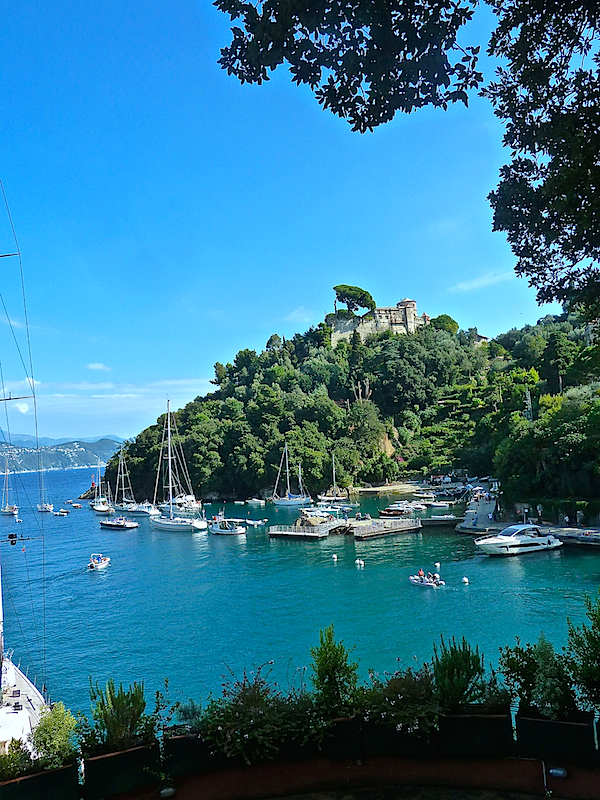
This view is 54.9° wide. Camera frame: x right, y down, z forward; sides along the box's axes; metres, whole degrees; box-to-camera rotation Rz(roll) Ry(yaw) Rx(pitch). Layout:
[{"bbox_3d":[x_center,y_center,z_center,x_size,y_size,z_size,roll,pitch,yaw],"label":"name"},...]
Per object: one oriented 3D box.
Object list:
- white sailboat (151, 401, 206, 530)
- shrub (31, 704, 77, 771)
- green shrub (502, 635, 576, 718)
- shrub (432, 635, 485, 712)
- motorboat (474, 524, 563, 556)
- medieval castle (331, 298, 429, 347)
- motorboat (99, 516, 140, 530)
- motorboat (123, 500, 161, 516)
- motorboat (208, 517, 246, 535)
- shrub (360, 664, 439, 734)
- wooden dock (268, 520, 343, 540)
[{"bbox_3d":[-30.500,15.700,139.360,18.800,30.300,5.100,-8,-7,39],"label":"white sailboat"},{"bbox_3d":[-2.520,3.429,5.906,0.469,0.619,0.450,-1,-6,-24],"label":"shrub"},{"bbox_3d":[2.670,3.082,6.441,0.844,0.872,0.562,-5,-6,20],"label":"green shrub"},{"bbox_3d":[1.826,3.151,6.656,0.581,0.844,0.516,-5,-5,13],"label":"shrub"},{"bbox_3d":[32.494,20.474,85.769,13.300,3.800,4.000,-1,-6,-22],"label":"motorboat"},{"bbox_3d":[42.640,-41.050,308.000,46.000,24.000,24.000,-2,-5,-13],"label":"medieval castle"},{"bbox_3d":[-46.180,31.090,146.840,12.000,3.000,3.700,-6,-6,29],"label":"motorboat"},{"bbox_3d":[-49.070,33.750,180.310,12.700,4.100,4.000,-7,-6,34],"label":"motorboat"},{"bbox_3d":[-16.030,27.010,125.360,9.100,3.500,3.000,-7,-6,34],"label":"motorboat"},{"bbox_3d":[1.122,3.377,6.516,0.844,0.713,0.637,-4,-5,8],"label":"shrub"},{"bbox_3d":[0.535,25.712,114.519,12.300,2.100,7.300,-7,-6,34],"label":"wooden dock"}]

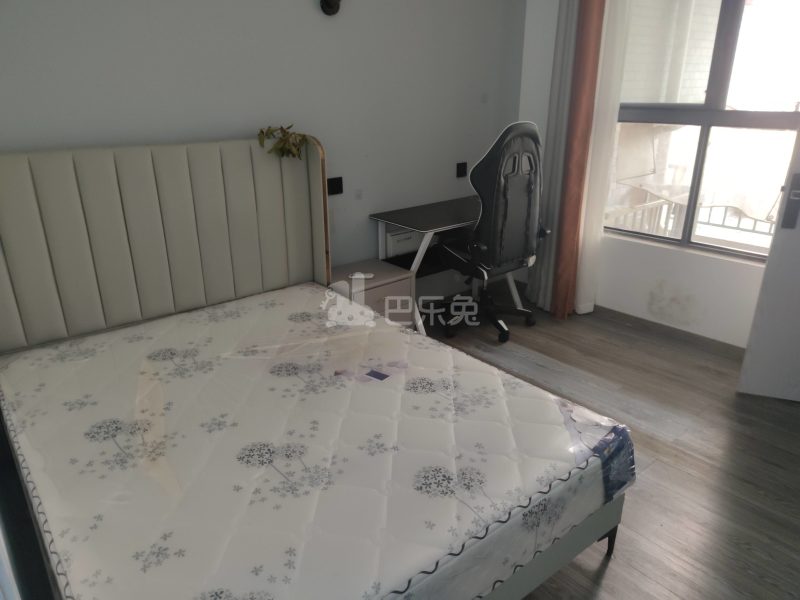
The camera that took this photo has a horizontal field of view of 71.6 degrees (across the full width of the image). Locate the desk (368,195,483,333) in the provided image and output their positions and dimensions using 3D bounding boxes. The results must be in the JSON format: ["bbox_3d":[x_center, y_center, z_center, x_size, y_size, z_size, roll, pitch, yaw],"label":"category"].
[{"bbox_3d":[0.360,-0.192,3.496,0.995,0.748,0.582,-16,25,-34],"label":"desk"}]

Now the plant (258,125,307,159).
[{"bbox_3d":[-0.579,-0.779,2.729,0.205,0.155,0.140,-16,25,-37],"label":"plant"}]

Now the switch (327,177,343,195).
[{"bbox_3d":[-0.361,-0.637,3.102,0.092,0.092,0.012,-16,25,-37],"label":"switch"}]

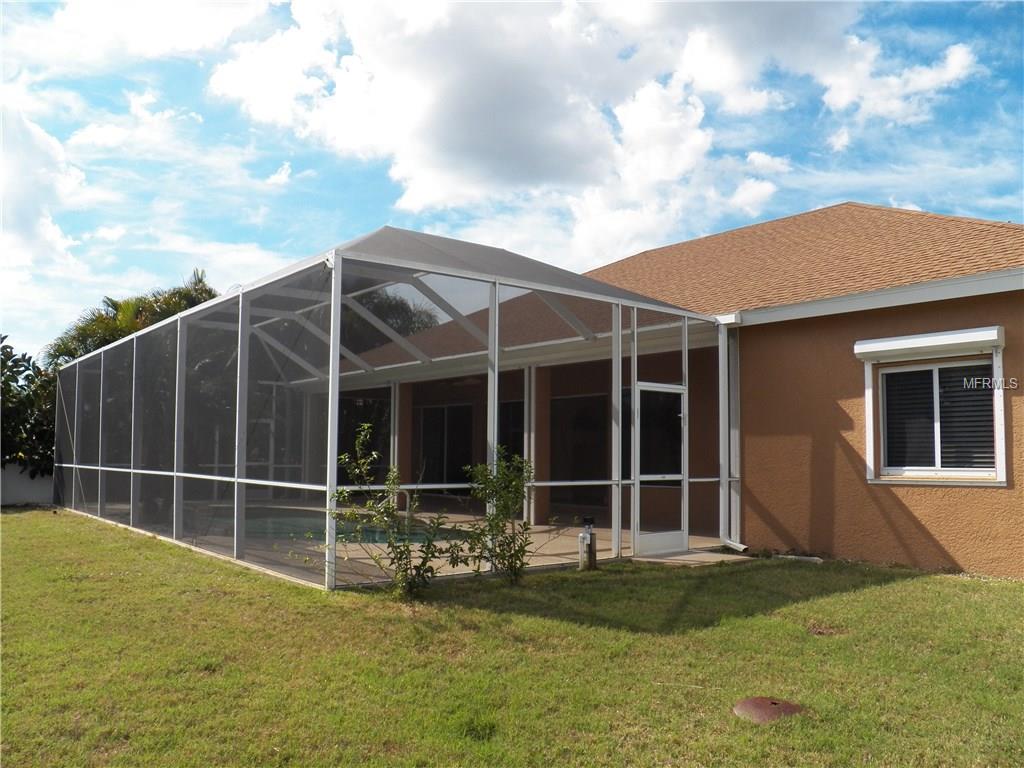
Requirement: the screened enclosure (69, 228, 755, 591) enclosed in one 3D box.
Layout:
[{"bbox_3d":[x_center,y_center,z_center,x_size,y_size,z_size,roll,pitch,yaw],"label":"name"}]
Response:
[{"bbox_3d":[-3.809,0.357,15.280,5.910,4.210,14.710,4,-6,-37],"label":"screened enclosure"}]

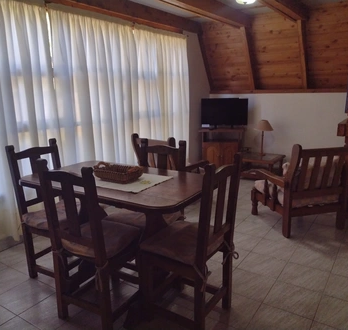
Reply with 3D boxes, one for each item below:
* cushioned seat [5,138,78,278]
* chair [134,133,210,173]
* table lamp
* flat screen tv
[{"bbox_3d":[-0.850,0.343,2.526,0.484,1.012,0.399,8,16,33],"label":"cushioned seat"},{"bbox_3d":[-0.034,0.043,4.046,0.665,0.869,0.708,8,16,32],"label":"chair"},{"bbox_3d":[1.316,-0.390,5.040,0.280,0.503,0.280,8,16,32],"label":"table lamp"},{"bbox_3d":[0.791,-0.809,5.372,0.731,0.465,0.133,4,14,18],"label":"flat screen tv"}]

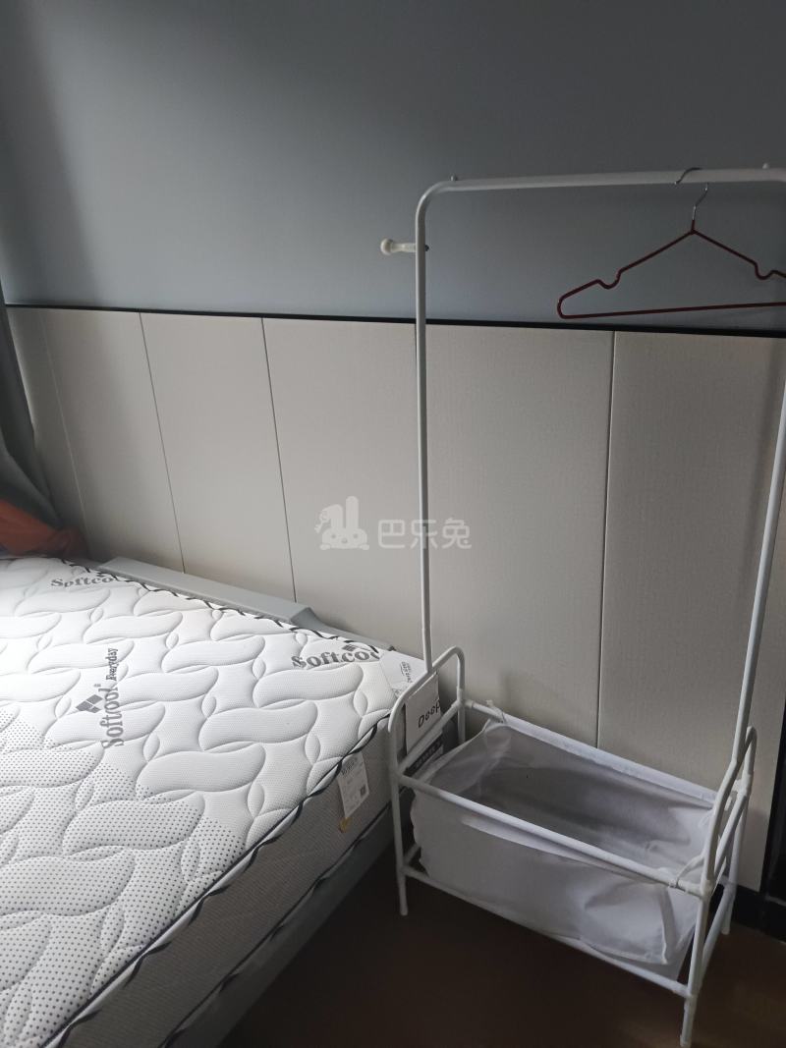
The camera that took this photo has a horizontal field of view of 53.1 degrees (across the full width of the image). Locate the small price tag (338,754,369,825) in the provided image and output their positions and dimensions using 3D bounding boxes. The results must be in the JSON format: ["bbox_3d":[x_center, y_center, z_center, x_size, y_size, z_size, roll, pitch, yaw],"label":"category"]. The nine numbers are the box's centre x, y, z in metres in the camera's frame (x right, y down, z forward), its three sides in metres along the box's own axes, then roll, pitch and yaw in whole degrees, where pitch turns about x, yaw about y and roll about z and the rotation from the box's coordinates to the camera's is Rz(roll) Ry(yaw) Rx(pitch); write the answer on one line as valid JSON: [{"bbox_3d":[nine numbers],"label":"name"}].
[{"bbox_3d":[-0.075,0.508,1.523,0.008,0.116,0.084,11,27,31],"label":"small price tag"}]

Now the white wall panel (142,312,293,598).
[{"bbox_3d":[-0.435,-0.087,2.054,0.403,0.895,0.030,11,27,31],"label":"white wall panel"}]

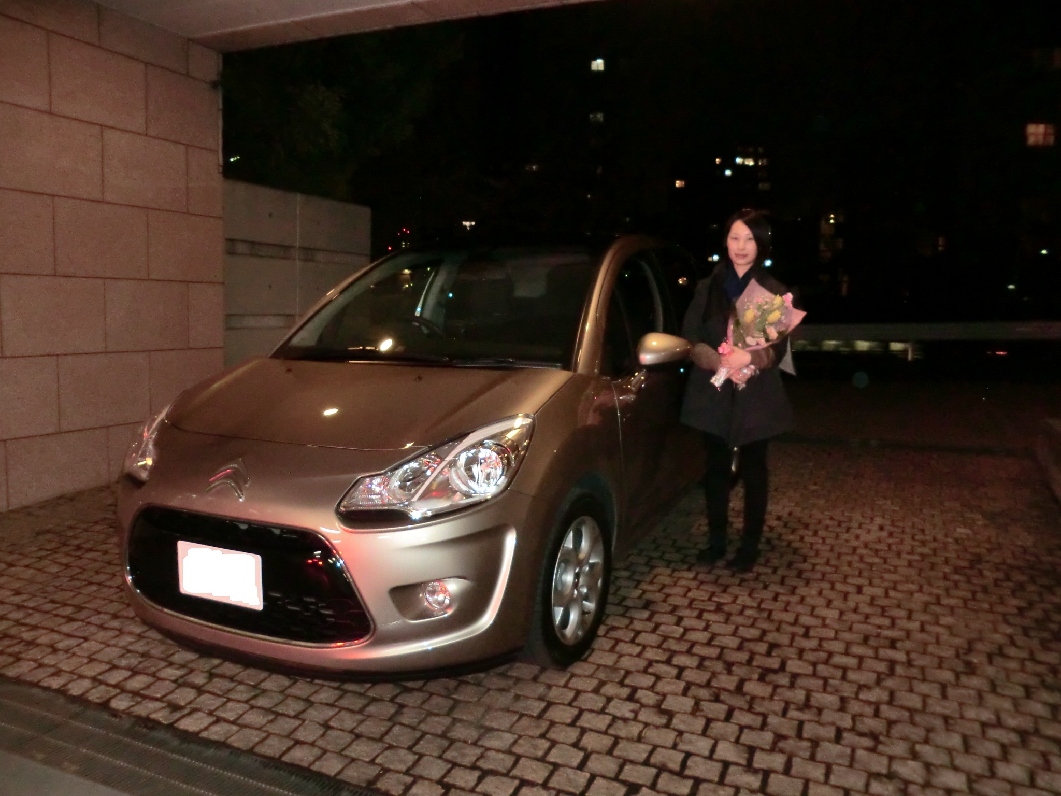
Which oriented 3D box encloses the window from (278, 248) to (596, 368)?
[{"bbox_3d":[-0.359,-0.405,3.445,1.402,0.161,0.971,3,41,26],"label":"window"}]

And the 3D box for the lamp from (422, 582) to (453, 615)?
[{"bbox_3d":[-0.260,0.563,2.349,0.099,0.099,0.060,2,6,16],"label":"lamp"}]

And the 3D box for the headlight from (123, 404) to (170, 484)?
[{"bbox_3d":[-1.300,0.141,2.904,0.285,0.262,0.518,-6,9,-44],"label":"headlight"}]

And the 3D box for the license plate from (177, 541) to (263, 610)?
[{"bbox_3d":[-0.911,0.519,2.429,0.332,0.166,0.015,3,7,26],"label":"license plate"}]

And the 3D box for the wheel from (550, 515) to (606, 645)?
[{"bbox_3d":[0.096,0.606,2.804,0.171,0.433,0.433,3,7,26],"label":"wheel"}]

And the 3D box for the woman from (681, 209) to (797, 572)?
[{"bbox_3d":[0.958,-0.037,3.877,0.550,1.665,0.420,4,7,13],"label":"woman"}]

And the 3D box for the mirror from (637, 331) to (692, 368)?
[{"bbox_3d":[0.515,-0.186,3.165,0.216,0.136,0.131,3,7,26],"label":"mirror"}]

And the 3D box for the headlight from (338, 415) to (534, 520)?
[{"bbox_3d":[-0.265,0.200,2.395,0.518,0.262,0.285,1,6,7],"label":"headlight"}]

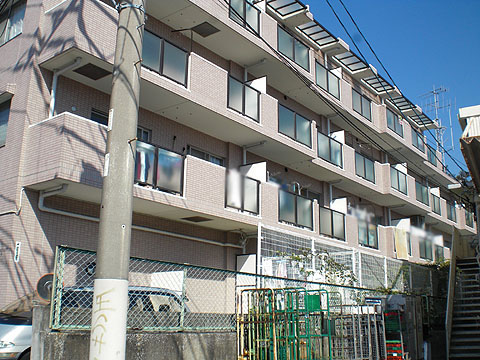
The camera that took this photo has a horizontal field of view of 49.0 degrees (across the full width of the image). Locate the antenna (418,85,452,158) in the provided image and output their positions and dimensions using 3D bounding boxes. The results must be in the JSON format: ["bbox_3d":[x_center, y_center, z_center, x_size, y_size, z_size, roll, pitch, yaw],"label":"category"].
[{"bbox_3d":[12.307,-3.539,33.000,2.100,4.900,1.300,-11,-19,38],"label":"antenna"}]

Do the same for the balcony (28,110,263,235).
[{"bbox_3d":[-1.912,0.099,13.023,1.370,1.330,6.496,-11,-19,38],"label":"balcony"}]

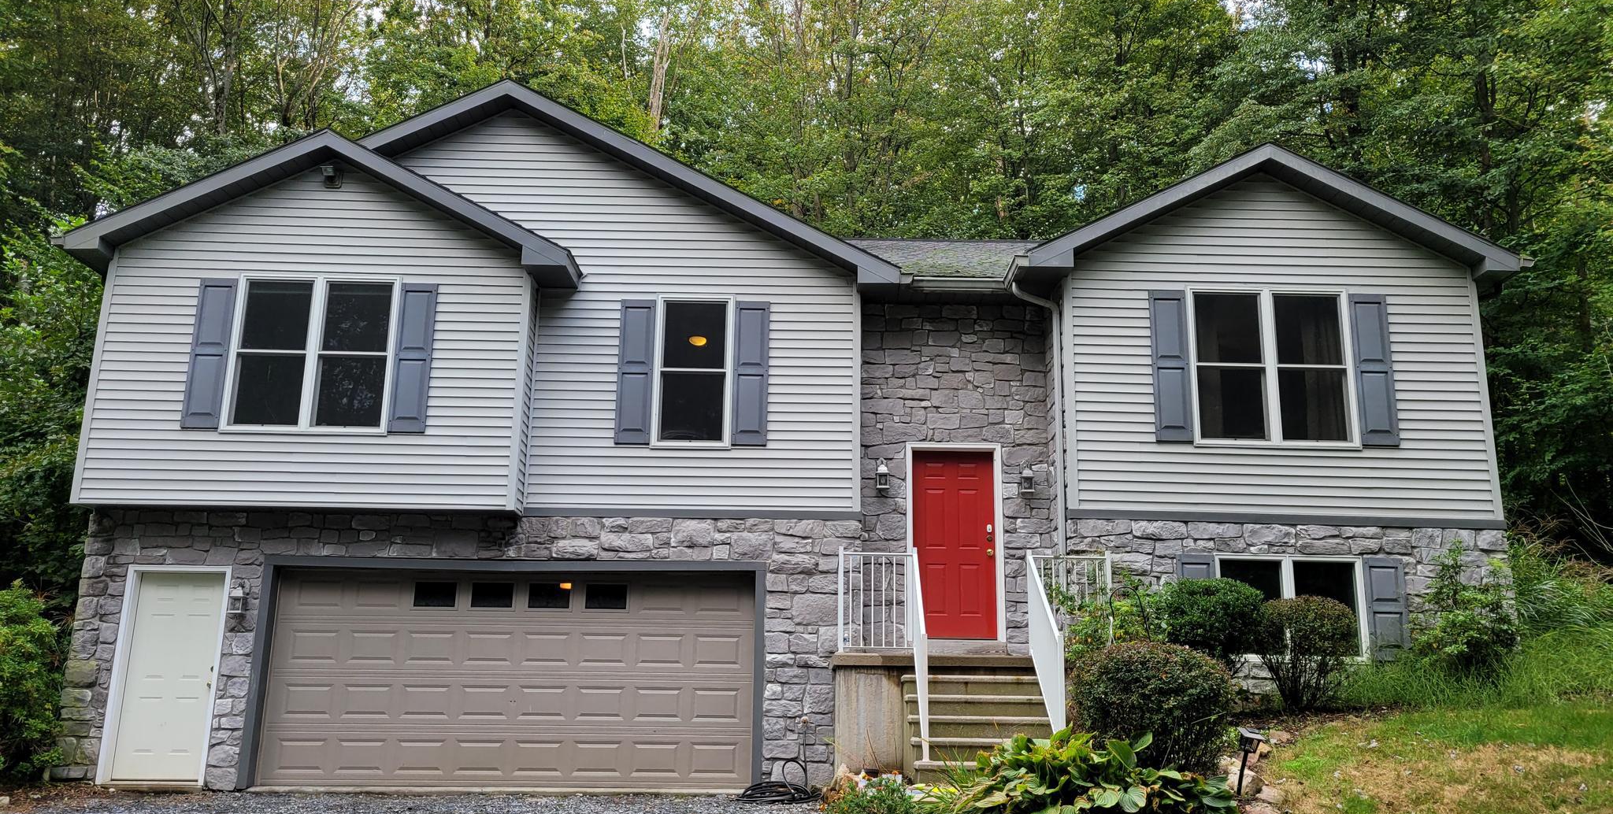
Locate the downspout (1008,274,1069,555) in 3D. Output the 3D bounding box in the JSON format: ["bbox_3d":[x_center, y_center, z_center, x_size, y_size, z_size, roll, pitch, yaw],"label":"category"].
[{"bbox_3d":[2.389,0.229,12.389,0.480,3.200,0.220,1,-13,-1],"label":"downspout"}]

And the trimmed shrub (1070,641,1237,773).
[{"bbox_3d":[2.882,2.506,10.069,1.403,1.108,1.320,1,-14,-1],"label":"trimmed shrub"}]

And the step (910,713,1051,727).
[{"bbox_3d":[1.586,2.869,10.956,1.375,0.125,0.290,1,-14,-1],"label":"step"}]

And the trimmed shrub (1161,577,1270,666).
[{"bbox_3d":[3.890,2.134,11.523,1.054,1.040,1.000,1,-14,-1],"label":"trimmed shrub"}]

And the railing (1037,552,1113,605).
[{"bbox_3d":[2.624,1.913,11.874,0.775,0.983,0.060,1,-14,-1],"label":"railing"}]

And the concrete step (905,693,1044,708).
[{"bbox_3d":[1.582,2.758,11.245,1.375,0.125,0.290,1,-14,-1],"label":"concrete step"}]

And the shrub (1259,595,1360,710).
[{"bbox_3d":[4.465,2.199,10.786,0.820,0.960,0.800,1,-13,-1],"label":"shrub"}]

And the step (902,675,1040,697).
[{"bbox_3d":[1.578,2.665,11.530,1.375,0.180,0.290,1,-14,-1],"label":"step"}]

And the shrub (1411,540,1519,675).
[{"bbox_3d":[6.180,1.896,11.360,0.920,1.200,0.820,1,-13,-1],"label":"shrub"}]

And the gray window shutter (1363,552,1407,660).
[{"bbox_3d":[5.703,1.965,11.919,0.375,0.980,0.045,1,-13,-1],"label":"gray window shutter"}]

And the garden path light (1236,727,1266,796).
[{"bbox_3d":[2.771,2.209,7.558,0.140,0.410,0.140,13,-9,2],"label":"garden path light"}]

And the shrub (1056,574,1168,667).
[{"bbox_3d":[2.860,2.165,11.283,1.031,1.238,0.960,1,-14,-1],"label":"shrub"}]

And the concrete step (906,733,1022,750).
[{"bbox_3d":[1.555,2.912,10.344,1.330,0.170,0.310,1,-13,-1],"label":"concrete step"}]

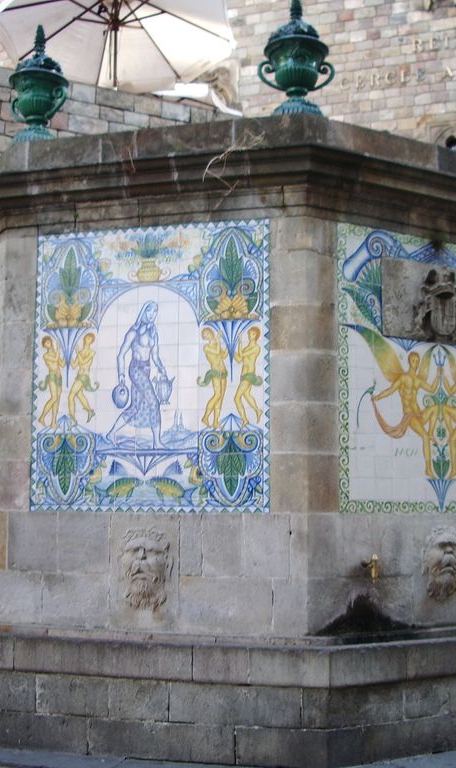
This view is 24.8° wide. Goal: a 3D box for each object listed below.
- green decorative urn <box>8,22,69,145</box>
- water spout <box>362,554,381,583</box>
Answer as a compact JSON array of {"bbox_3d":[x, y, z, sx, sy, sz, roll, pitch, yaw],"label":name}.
[{"bbox_3d":[-1.474,-2.313,8.036,0.520,1.010,0.455,-5,-9,39],"label":"green decorative urn"},{"bbox_3d":[0.966,1.241,6.959,0.055,0.190,0.145,4,-8,-32],"label":"water spout"}]

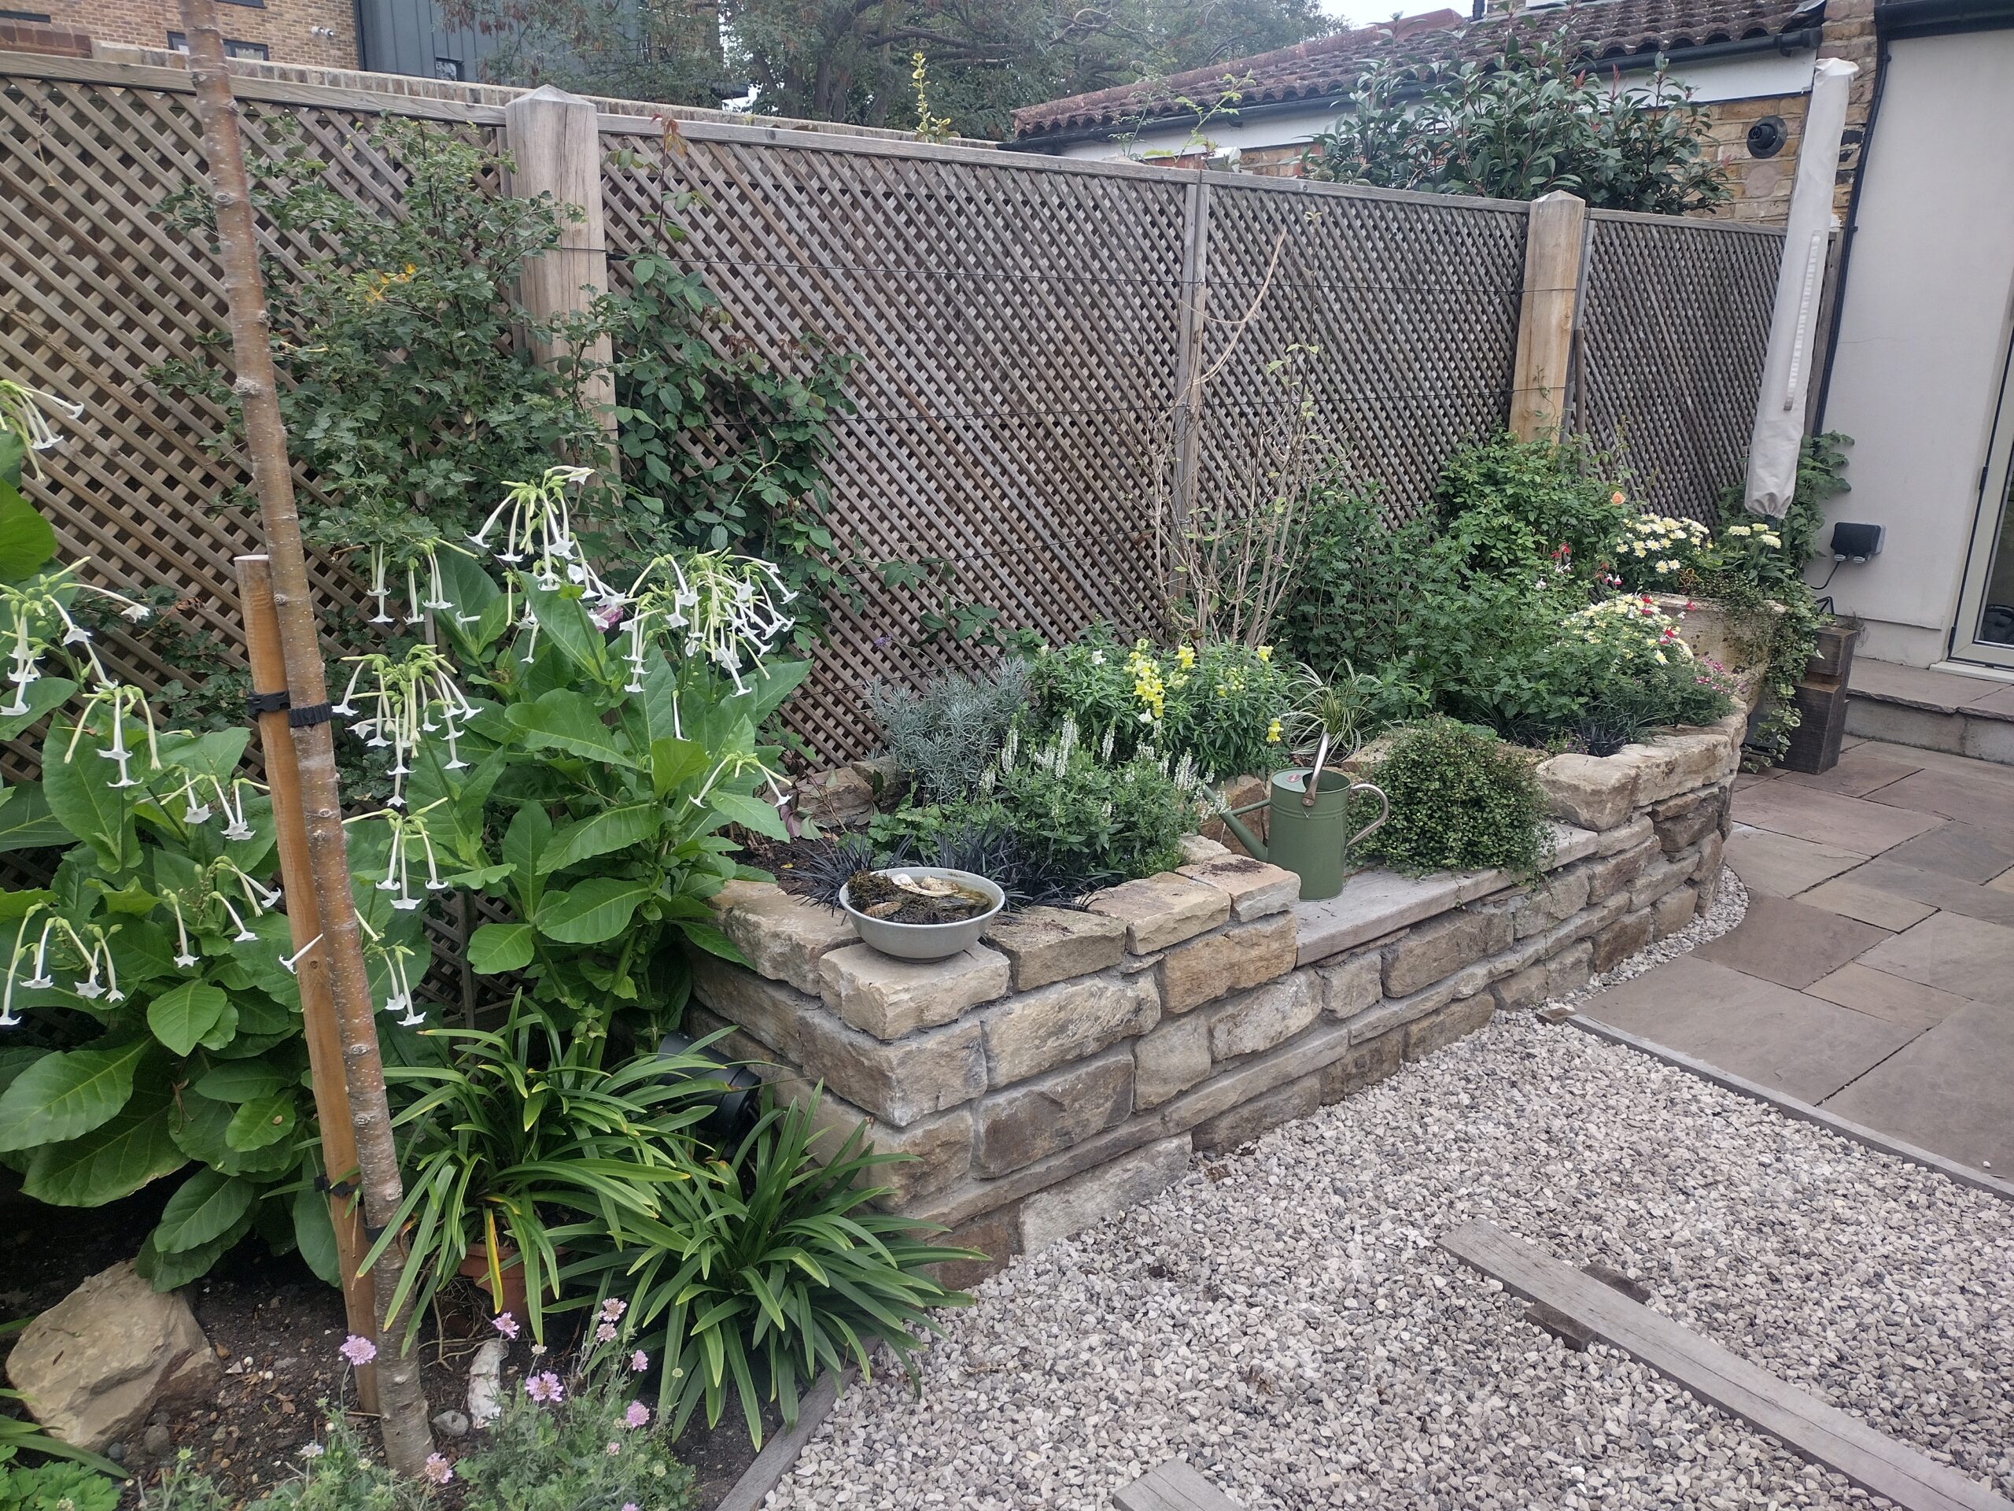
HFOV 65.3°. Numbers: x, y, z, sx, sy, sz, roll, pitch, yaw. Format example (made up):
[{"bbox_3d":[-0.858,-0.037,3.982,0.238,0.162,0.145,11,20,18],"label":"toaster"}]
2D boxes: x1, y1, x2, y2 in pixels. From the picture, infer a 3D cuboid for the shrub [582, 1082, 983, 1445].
[{"bbox_3d":[-0.360,0.755,2.430,0.620,0.420,0.600,-2,16,-9],"label":"shrub"}]

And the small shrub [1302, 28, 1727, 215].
[{"bbox_3d":[1.899,-2.332,5.986,1.500,0.750,1.250,-13,21,-39],"label":"small shrub"}]

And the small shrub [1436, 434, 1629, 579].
[{"bbox_3d":[1.633,-0.730,4.922,0.570,0.520,0.530,6,17,17],"label":"small shrub"}]

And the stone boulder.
[{"bbox_3d":[-1.298,0.866,2.288,0.270,0.225,0.230,-9,19,-32],"label":"stone boulder"}]

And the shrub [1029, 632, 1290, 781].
[{"bbox_3d":[0.350,-0.104,3.614,0.580,0.330,0.440,3,16,5],"label":"shrub"}]

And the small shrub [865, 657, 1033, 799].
[{"bbox_3d":[-0.133,-0.051,3.563,0.370,0.330,0.350,0,16,-2],"label":"small shrub"}]

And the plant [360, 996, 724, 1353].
[{"bbox_3d":[-0.750,0.655,2.570,0.550,0.500,0.520,-4,17,-17],"label":"plant"}]

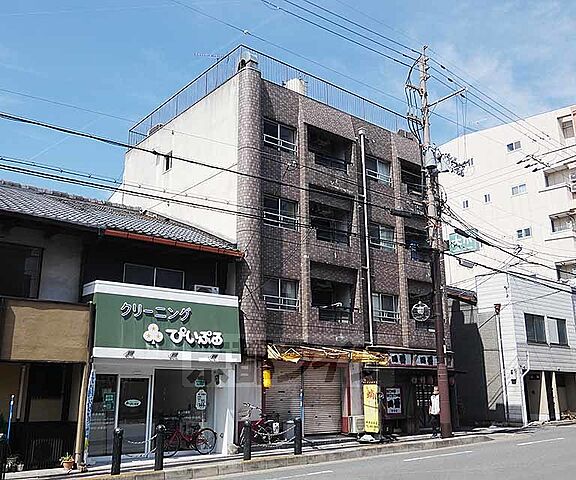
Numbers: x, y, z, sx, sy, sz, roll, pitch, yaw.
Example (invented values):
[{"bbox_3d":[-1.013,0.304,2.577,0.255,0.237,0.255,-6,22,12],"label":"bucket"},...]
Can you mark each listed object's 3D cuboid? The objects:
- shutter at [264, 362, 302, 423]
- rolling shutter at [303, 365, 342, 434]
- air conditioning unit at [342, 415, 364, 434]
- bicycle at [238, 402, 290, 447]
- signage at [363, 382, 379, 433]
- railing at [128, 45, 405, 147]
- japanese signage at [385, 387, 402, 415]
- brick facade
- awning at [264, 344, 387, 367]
[{"bbox_3d":[-0.106,5.328,17.872,1.620,2.340,0.100,11,-19,-36],"label":"shutter"},{"bbox_3d":[1.253,5.603,18.890,1.800,2.320,0.100,11,-19,-36],"label":"rolling shutter"},{"bbox_3d":[2.581,6.511,18.985,0.800,0.560,0.300,11,-19,-36],"label":"air conditioning unit"},{"bbox_3d":[-0.643,5.422,15.708,1.720,1.140,0.580,11,-19,-36],"label":"bicycle"},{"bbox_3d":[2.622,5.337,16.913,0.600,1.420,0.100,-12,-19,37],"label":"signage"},{"bbox_3d":[-0.783,-4.911,25.606,10.200,1.150,9.200,11,-19,-36],"label":"railing"},{"bbox_3d":[3.878,5.958,19.919,0.730,0.900,0.060,11,-19,-36],"label":"japanese signage"},{"bbox_3d":[2.651,-0.467,21.429,10.800,10.200,0.900,11,-19,-36],"label":"brick facade"},{"bbox_3d":[1.700,4.073,18.688,5.400,0.600,0.700,11,-19,-36],"label":"awning"}]

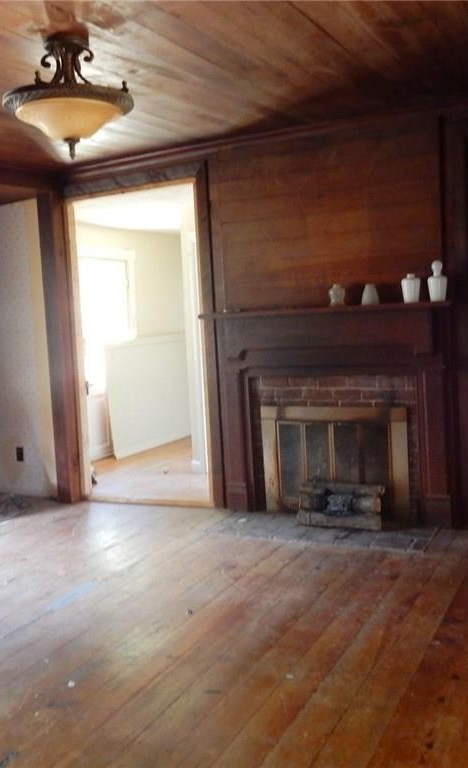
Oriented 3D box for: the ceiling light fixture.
[{"bbox_3d":[-0.665,-1.148,2.995,0.496,0.469,0.496,-3,6,0],"label":"ceiling light fixture"}]

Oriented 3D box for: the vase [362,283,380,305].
[{"bbox_3d":[0.804,-0.526,4.339,0.103,0.125,0.103,0,7,27],"label":"vase"}]

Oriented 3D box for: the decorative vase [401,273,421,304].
[{"bbox_3d":[1.011,-0.545,4.229,0.109,0.167,0.109,0,7,27],"label":"decorative vase"}]

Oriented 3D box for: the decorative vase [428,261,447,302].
[{"bbox_3d":[1.146,-0.577,4.155,0.112,0.232,0.112,0,7,27],"label":"decorative vase"}]

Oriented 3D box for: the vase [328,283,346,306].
[{"bbox_3d":[0.620,-0.536,4.432,0.103,0.131,0.103,0,7,27],"label":"vase"}]

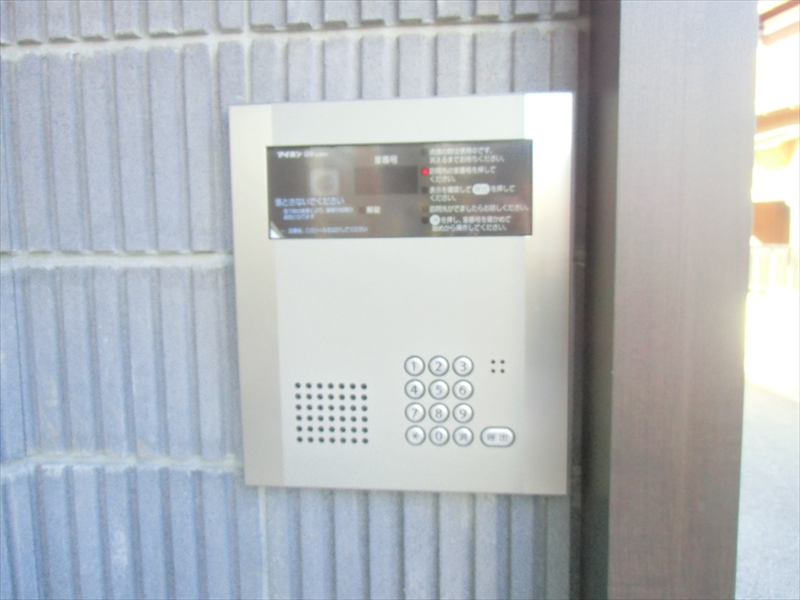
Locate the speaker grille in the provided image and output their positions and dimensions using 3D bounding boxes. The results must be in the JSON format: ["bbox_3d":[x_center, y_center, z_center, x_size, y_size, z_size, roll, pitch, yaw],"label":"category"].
[{"bbox_3d":[-0.061,0.103,0.508,0.066,0.056,0.010,0,5,5],"label":"speaker grille"}]

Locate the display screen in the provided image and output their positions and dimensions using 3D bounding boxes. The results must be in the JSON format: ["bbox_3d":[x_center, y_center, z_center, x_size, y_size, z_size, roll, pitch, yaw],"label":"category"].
[{"bbox_3d":[-0.002,-0.095,0.482,0.229,0.080,0.010,0,5,5],"label":"display screen"}]

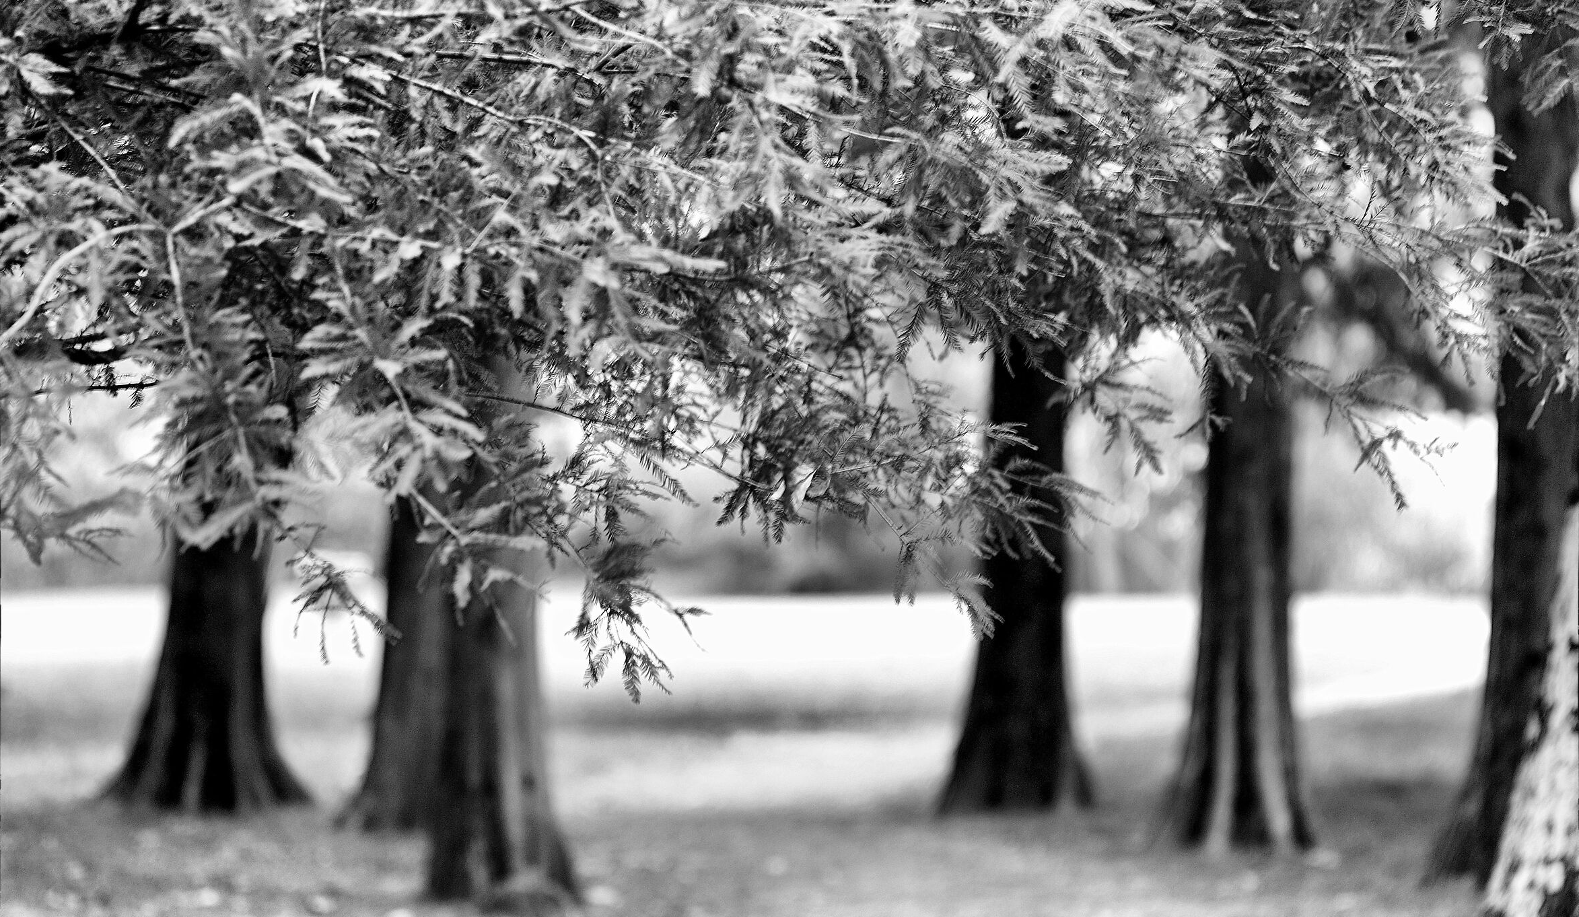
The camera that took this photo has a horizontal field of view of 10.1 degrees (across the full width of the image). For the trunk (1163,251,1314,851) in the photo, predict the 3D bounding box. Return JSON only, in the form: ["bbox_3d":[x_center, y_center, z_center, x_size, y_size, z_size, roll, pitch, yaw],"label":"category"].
[{"bbox_3d":[1.804,0.375,36.000,0.607,2.480,0.588,0,0,0],"label":"trunk"}]

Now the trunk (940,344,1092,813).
[{"bbox_3d":[1.017,0.535,40.000,0.691,2.143,0.670,0,0,0],"label":"trunk"}]

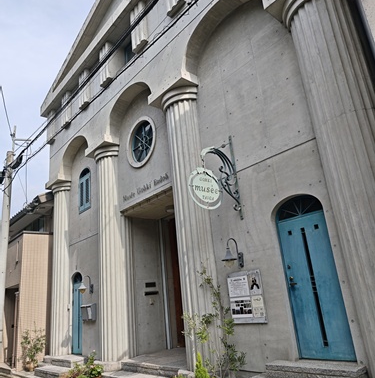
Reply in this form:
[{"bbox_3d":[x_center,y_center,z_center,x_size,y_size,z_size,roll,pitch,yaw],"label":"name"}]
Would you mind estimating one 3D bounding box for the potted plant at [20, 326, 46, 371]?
[{"bbox_3d":[-4.601,4.764,9.976,0.650,1.320,0.680,11,-25,-40],"label":"potted plant"}]

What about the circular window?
[{"bbox_3d":[-1.170,-1.160,8.296,0.140,1.230,1.235,11,-24,-40],"label":"circular window"}]

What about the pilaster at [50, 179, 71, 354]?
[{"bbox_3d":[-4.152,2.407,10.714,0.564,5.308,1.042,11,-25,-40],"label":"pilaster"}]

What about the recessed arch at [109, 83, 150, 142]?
[{"bbox_3d":[-1.393,-1.993,8.388,0.454,0.990,2.231,11,-25,-40],"label":"recessed arch"}]

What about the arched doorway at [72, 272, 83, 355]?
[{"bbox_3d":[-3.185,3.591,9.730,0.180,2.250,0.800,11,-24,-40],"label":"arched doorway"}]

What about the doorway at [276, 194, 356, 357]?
[{"bbox_3d":[1.717,1.236,4.794,0.200,2.265,0.830,11,-25,-40],"label":"doorway"}]

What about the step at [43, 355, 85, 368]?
[{"bbox_3d":[-3.264,4.619,8.953,0.573,0.154,1.714,11,-25,-40],"label":"step"}]

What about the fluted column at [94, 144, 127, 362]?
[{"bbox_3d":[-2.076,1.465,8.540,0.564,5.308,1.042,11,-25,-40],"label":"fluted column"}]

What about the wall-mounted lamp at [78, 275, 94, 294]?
[{"bbox_3d":[-2.819,2.607,9.082,0.420,0.477,0.250,11,-24,-40],"label":"wall-mounted lamp"}]

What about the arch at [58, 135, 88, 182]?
[{"bbox_3d":[-3.516,-1.178,10.898,0.430,0.910,2.170,11,-25,-40],"label":"arch"}]

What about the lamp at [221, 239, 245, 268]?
[{"bbox_3d":[0.711,1.018,5.303,0.420,0.477,0.250,11,-24,-40],"label":"lamp"}]

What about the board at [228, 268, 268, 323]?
[{"bbox_3d":[0.903,1.697,5.216,0.050,0.767,0.685,11,-24,-40],"label":"board"}]

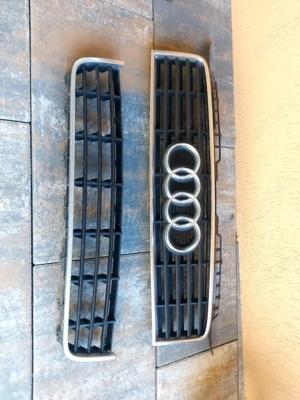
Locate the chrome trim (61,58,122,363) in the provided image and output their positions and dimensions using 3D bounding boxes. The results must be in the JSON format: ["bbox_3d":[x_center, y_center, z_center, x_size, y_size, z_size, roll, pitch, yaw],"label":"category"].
[{"bbox_3d":[-0.122,0.015,0.634,0.112,0.070,0.648,2,87,-21],"label":"chrome trim"}]

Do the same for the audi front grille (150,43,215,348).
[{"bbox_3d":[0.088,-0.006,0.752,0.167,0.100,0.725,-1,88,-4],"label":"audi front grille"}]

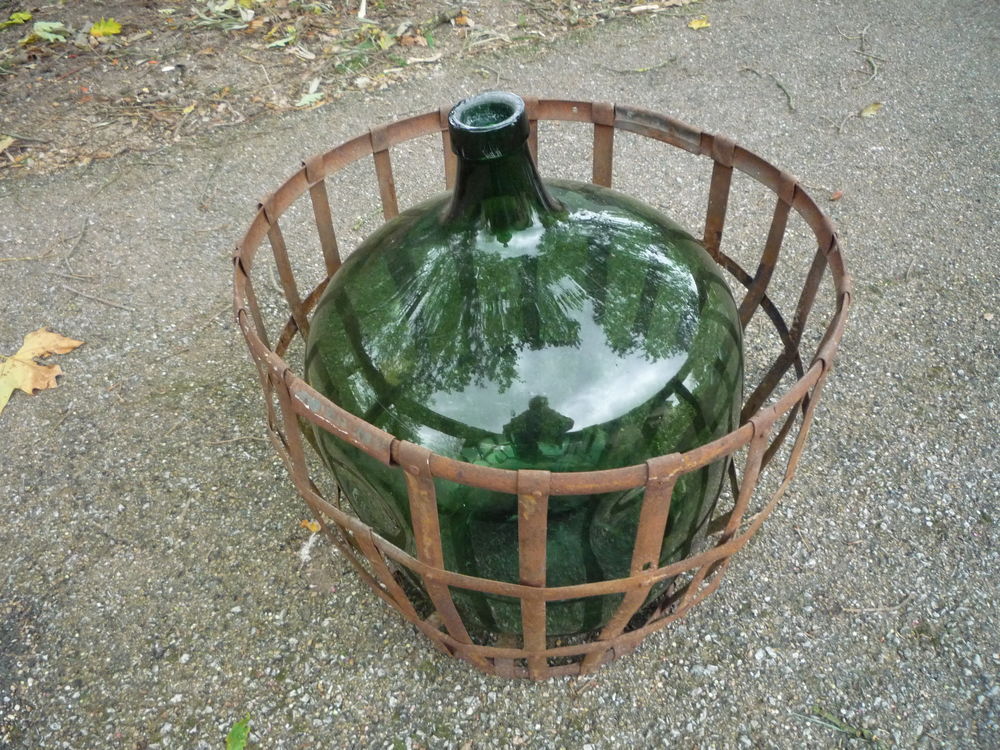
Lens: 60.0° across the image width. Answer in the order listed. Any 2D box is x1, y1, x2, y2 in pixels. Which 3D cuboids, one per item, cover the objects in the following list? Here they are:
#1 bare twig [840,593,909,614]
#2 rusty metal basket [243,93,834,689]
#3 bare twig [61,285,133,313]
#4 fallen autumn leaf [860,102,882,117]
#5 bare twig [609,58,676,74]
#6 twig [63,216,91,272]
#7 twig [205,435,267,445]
[{"bbox_3d":[0.475,0.290,1.087,0.098,0.005,0.016,-8,45,-8],"label":"bare twig"},{"bbox_3d":[0.043,0.028,1.037,0.608,0.463,0.608,0,44,0],"label":"rusty metal basket"},{"bbox_3d":[-0.717,-0.135,1.538,0.179,0.006,0.011,18,47,19],"label":"bare twig"},{"bbox_3d":[0.860,-0.614,2.002,0.027,0.015,0.093,29,51,27],"label":"fallen autumn leaf"},{"bbox_3d":[0.366,-0.773,2.178,0.195,0.008,0.041,-13,46,-13],"label":"bare twig"},{"bbox_3d":[-0.818,-0.248,1.654,0.041,0.008,0.188,-8,45,-7],"label":"twig"},{"bbox_3d":[-0.394,0.098,1.297,0.096,0.004,0.011,-3,44,-2],"label":"twig"}]

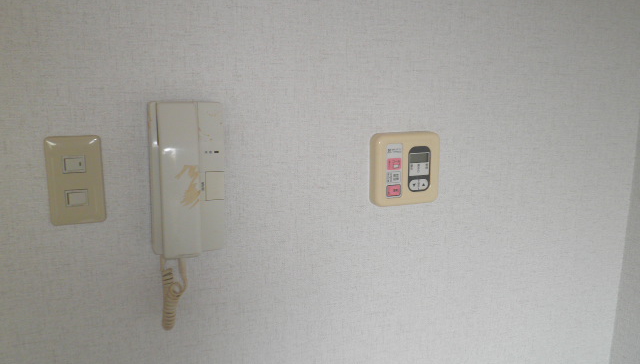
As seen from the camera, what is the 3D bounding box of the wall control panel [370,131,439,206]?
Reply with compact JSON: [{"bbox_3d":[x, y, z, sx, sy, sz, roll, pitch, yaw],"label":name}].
[{"bbox_3d":[0.143,-0.021,0.802,0.121,0.121,0.022,-2,10,-19],"label":"wall control panel"}]

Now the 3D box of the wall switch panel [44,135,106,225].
[{"bbox_3d":[-0.330,0.000,0.649,0.070,0.120,0.011,-2,10,-19],"label":"wall switch panel"}]

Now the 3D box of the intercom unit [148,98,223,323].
[{"bbox_3d":[-0.185,0.054,0.684,0.101,0.330,0.055,-2,10,-19],"label":"intercom unit"}]

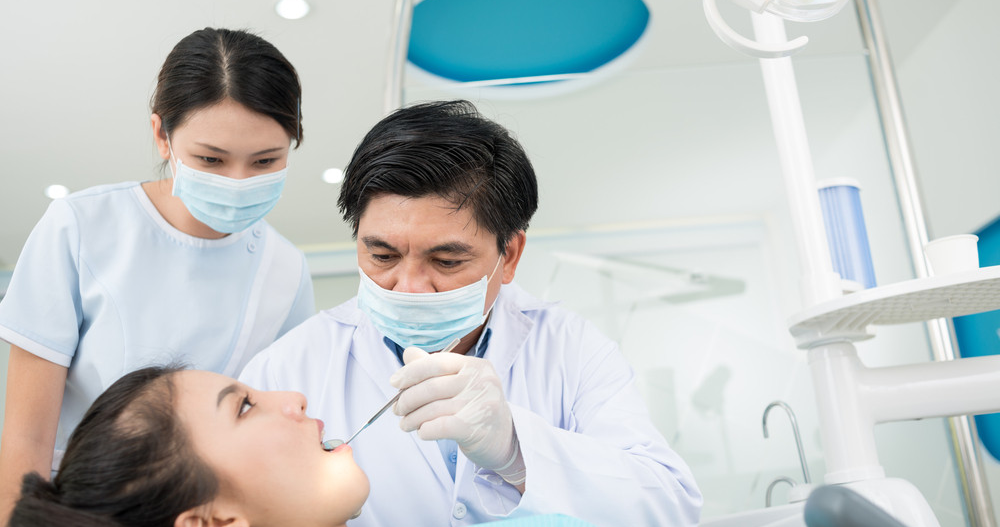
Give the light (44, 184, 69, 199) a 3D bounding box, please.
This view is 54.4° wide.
[{"bbox_3d":[-1.538,-0.249,3.380,0.097,0.030,0.097,2,-32,1],"label":"light"}]

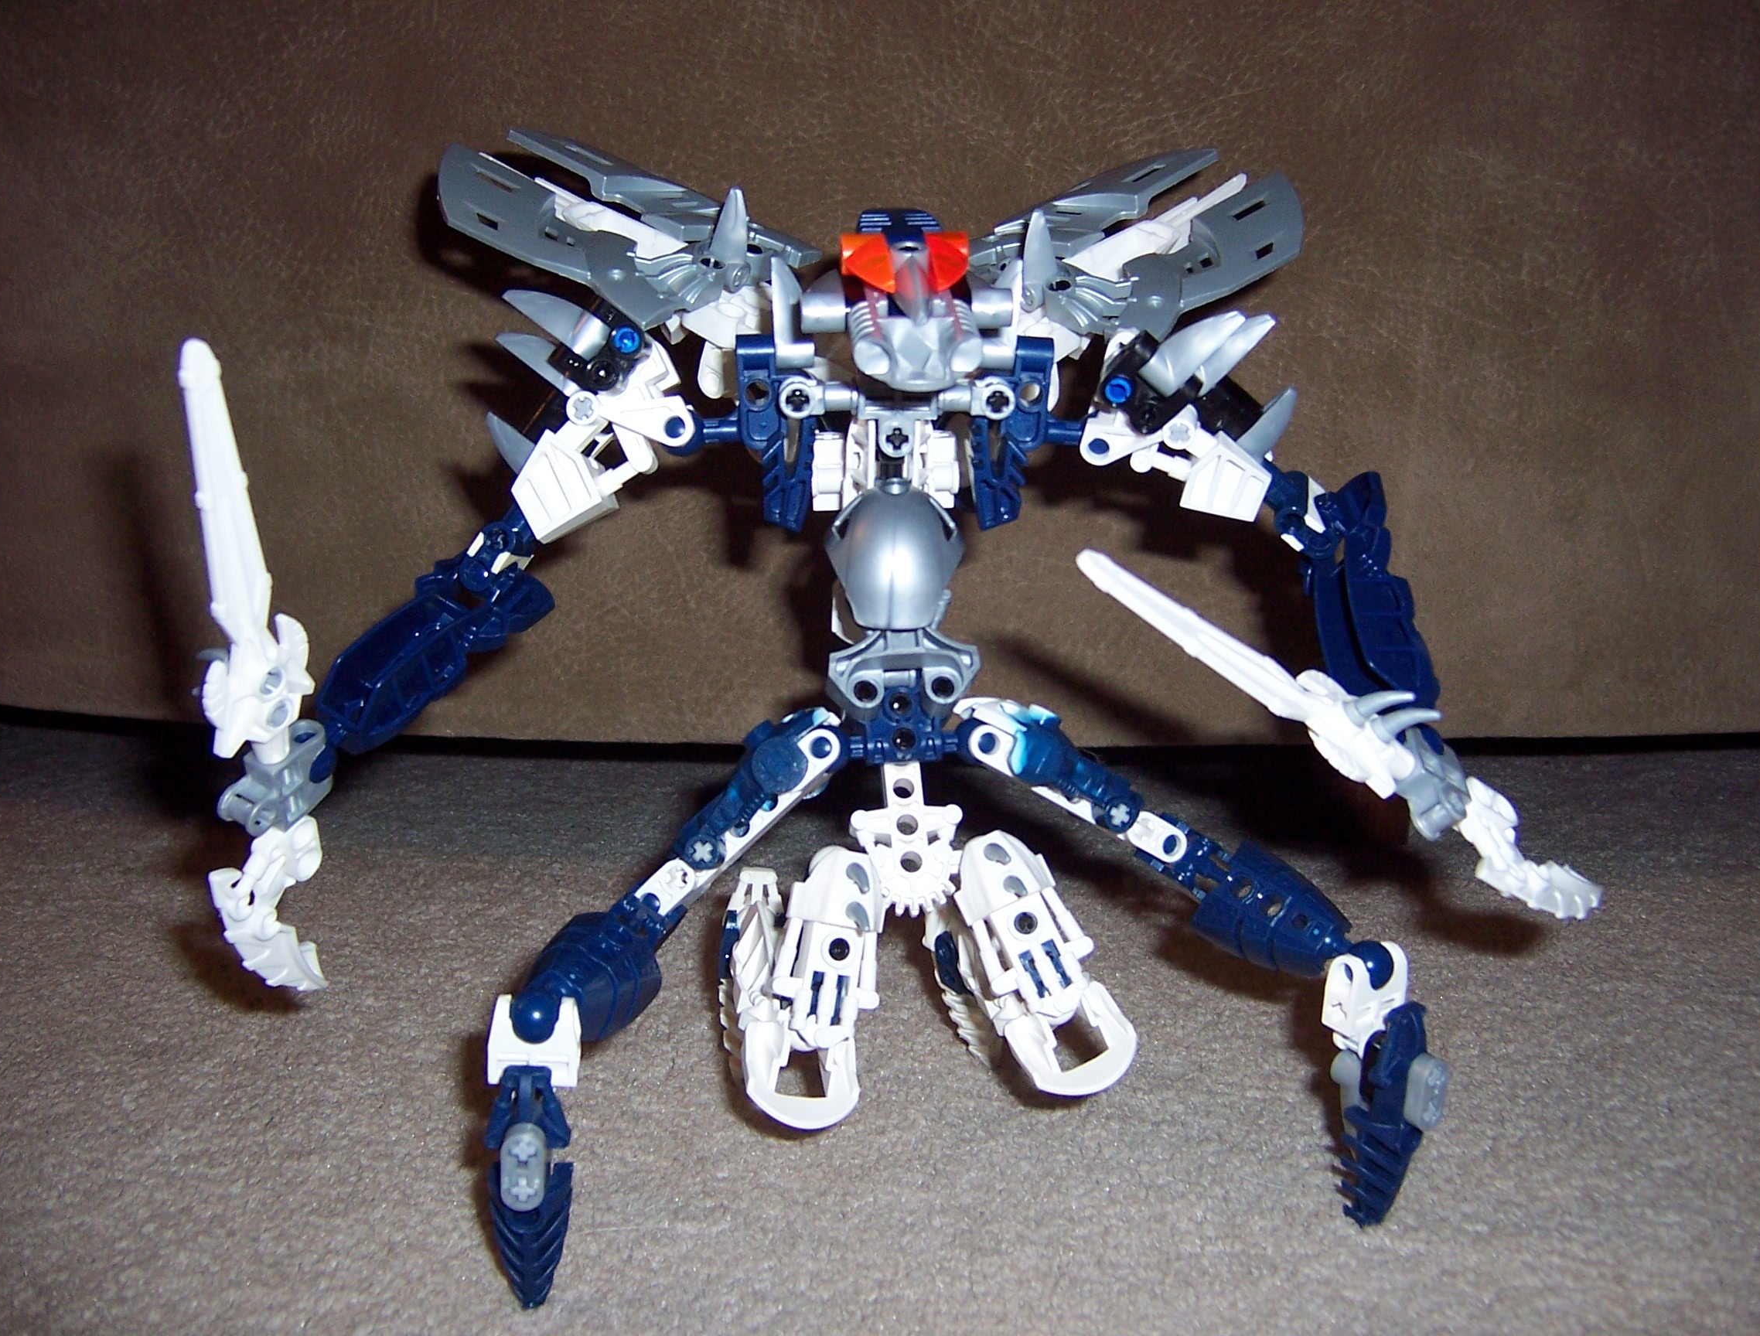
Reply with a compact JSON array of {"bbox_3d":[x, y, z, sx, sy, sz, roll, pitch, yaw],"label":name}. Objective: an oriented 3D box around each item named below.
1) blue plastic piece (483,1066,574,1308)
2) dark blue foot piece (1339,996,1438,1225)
[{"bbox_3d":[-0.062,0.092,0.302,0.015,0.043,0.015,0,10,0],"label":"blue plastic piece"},{"bbox_3d":[0.104,0.091,0.348,0.015,0.046,0.013,2,10,-34],"label":"dark blue foot piece"}]

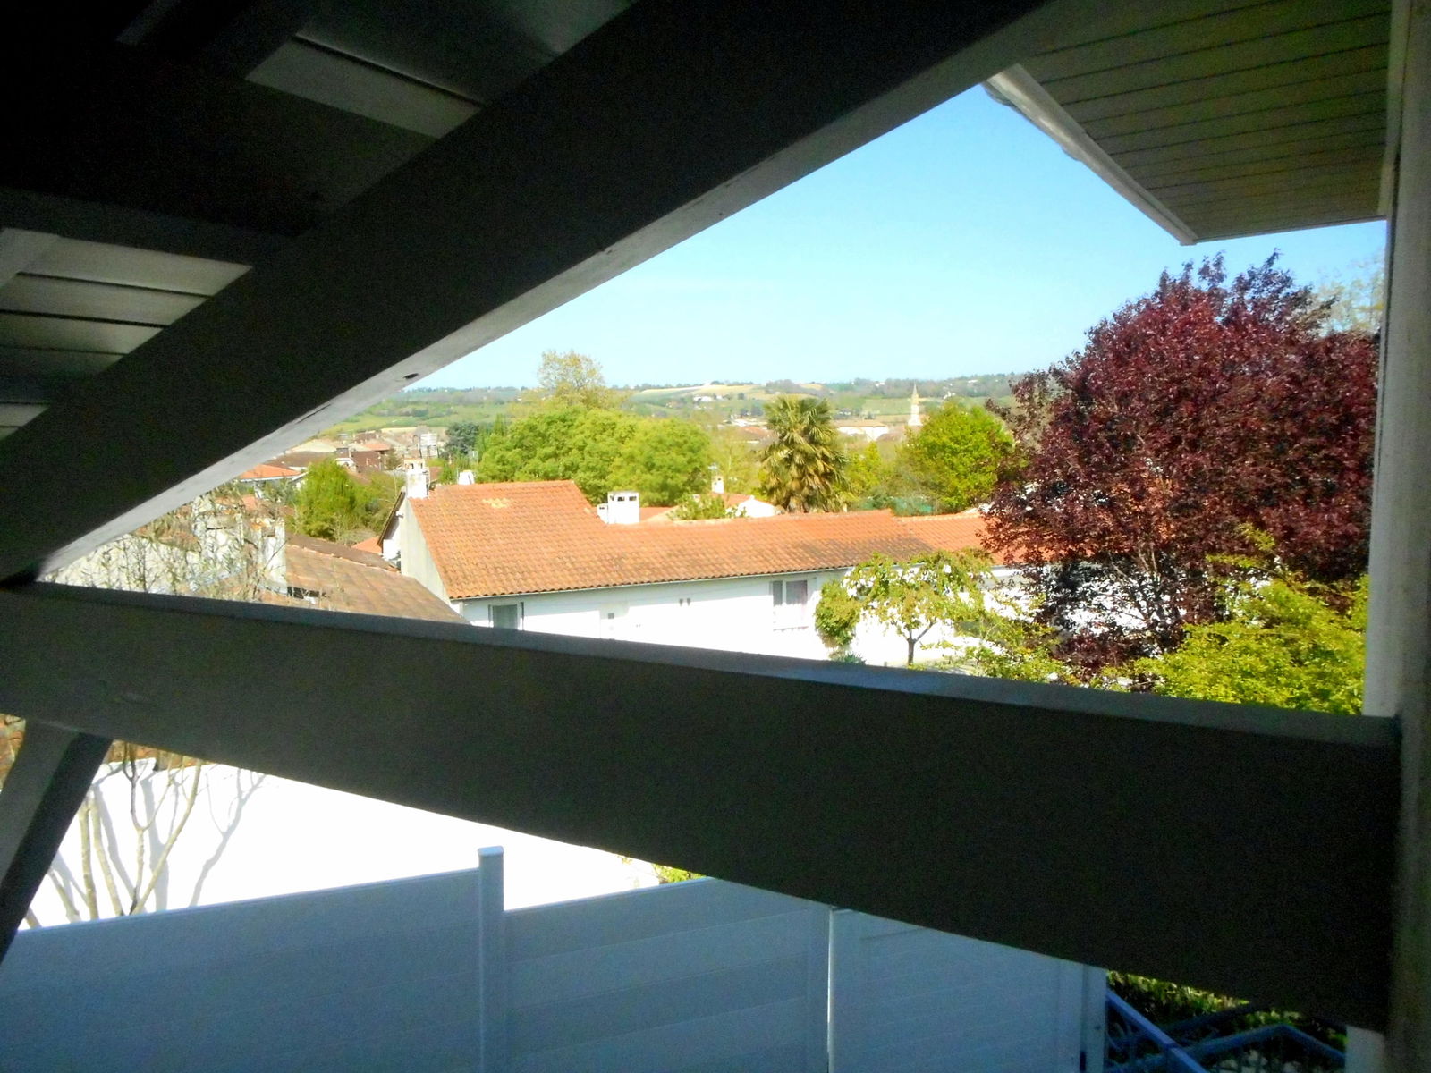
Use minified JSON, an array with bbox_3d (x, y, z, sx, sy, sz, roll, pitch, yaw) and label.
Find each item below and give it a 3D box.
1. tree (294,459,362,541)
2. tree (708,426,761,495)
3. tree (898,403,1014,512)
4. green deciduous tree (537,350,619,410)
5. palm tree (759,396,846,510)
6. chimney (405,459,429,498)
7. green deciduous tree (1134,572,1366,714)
[{"bbox_3d":[-16.086,-0.431,43.314,3.100,5.640,3.100,-2,7,-20],"label":"tree"},{"bbox_3d":[1.122,-3.692,68.407,4.300,7.300,4.300,0,6,1],"label":"tree"},{"bbox_3d":[10.886,-2.026,47.454,5.200,8.150,5.200,2,7,13],"label":"tree"},{"bbox_3d":[-16.342,-13.515,122.964,11.000,17.290,11.000,-1,6,-8],"label":"green deciduous tree"},{"bbox_3d":[3.546,-1.648,42.460,3.500,8.250,3.500,1,6,5],"label":"palm tree"},{"bbox_3d":[-7.784,-1.519,27.000,0.570,1.080,0.580,-3,7,-27],"label":"chimney"},{"bbox_3d":[6.155,2.153,11.699,3.100,3.570,3.100,4,7,28],"label":"green deciduous tree"}]

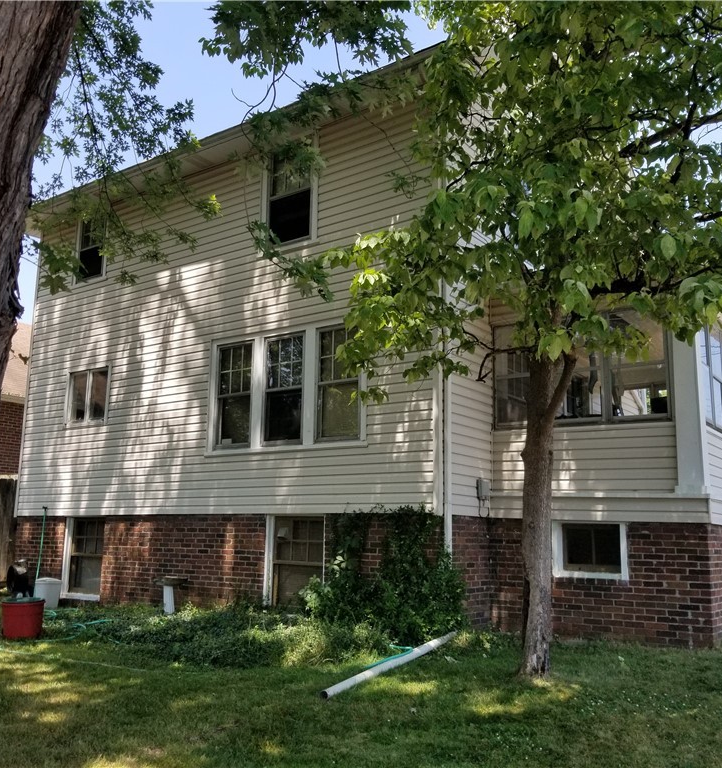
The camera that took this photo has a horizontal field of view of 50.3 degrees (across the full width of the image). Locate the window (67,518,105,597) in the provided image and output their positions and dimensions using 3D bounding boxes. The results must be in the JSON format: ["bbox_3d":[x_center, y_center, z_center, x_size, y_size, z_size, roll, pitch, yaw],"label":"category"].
[{"bbox_3d":[-4.222,2.671,11.814,1.000,1.240,0.130,-7,-14,35],"label":"window"}]

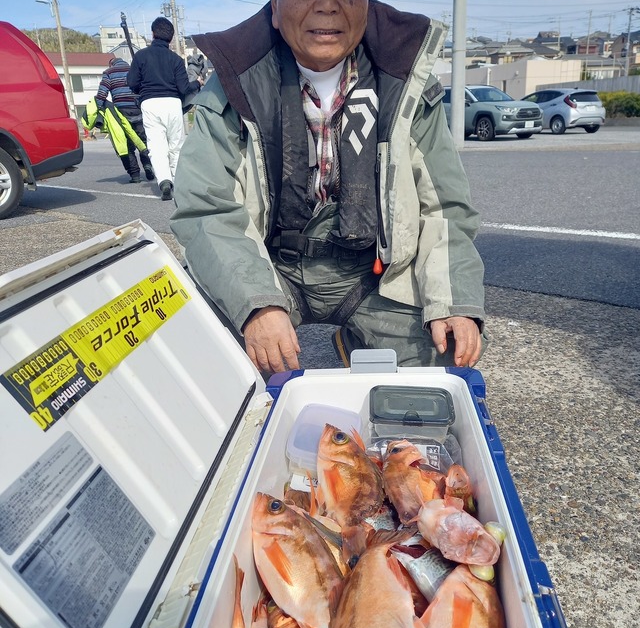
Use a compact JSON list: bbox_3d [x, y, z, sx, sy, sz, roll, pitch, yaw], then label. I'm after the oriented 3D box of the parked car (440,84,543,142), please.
[{"bbox_3d":[5.070,-6.493,19.945,1.860,1.690,4.600,-12,19,-28],"label":"parked car"}]

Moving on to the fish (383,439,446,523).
[{"bbox_3d":[0.102,0.213,0.718,0.070,0.050,0.184,21,29,-8],"label":"fish"}]

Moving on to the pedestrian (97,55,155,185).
[{"bbox_3d":[-2.410,-2.507,7.932,0.620,1.560,0.600,-6,17,-10],"label":"pedestrian"}]

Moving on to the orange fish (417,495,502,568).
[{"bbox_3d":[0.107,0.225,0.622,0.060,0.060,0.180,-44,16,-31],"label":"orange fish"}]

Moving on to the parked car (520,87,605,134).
[{"bbox_3d":[8.725,-7.544,23.180,1.695,1.485,4.030,-9,18,-21],"label":"parked car"}]

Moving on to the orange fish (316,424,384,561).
[{"bbox_3d":[0.024,0.205,0.744,0.075,0.045,0.211,-7,29,-3],"label":"orange fish"}]

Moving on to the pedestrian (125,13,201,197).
[{"bbox_3d":[-1.515,-1.988,6.064,0.650,1.700,0.550,-5,17,-8],"label":"pedestrian"}]

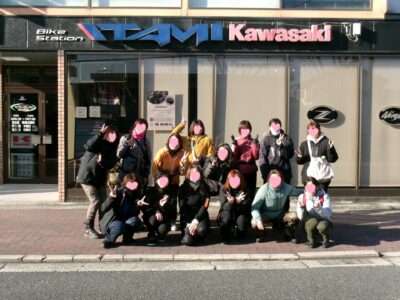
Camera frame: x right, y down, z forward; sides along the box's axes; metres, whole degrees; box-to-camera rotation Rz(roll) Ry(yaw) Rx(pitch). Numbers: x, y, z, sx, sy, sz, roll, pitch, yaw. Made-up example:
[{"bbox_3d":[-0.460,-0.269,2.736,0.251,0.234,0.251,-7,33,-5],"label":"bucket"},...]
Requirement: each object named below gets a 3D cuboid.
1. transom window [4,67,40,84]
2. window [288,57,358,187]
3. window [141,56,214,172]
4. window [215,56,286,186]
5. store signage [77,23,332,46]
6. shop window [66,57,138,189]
[{"bbox_3d":[-3.893,-1.634,13.433,0.786,0.393,0.100,0,2,-1],"label":"transom window"},{"bbox_3d":[2.310,-0.524,11.451,1.314,2.438,0.100,0,2,-1],"label":"window"},{"bbox_3d":[-0.418,-0.535,11.402,1.377,2.399,0.100,0,2,-1],"label":"window"},{"bbox_3d":[0.943,-0.524,11.427,1.346,2.429,0.100,0,2,-1],"label":"window"},{"bbox_3d":[0.091,-2.109,11.184,4.677,0.436,0.150,0,2,-1],"label":"store signage"},{"bbox_3d":[-1.811,-0.539,11.378,1.334,2.441,0.100,0,2,-1],"label":"shop window"}]

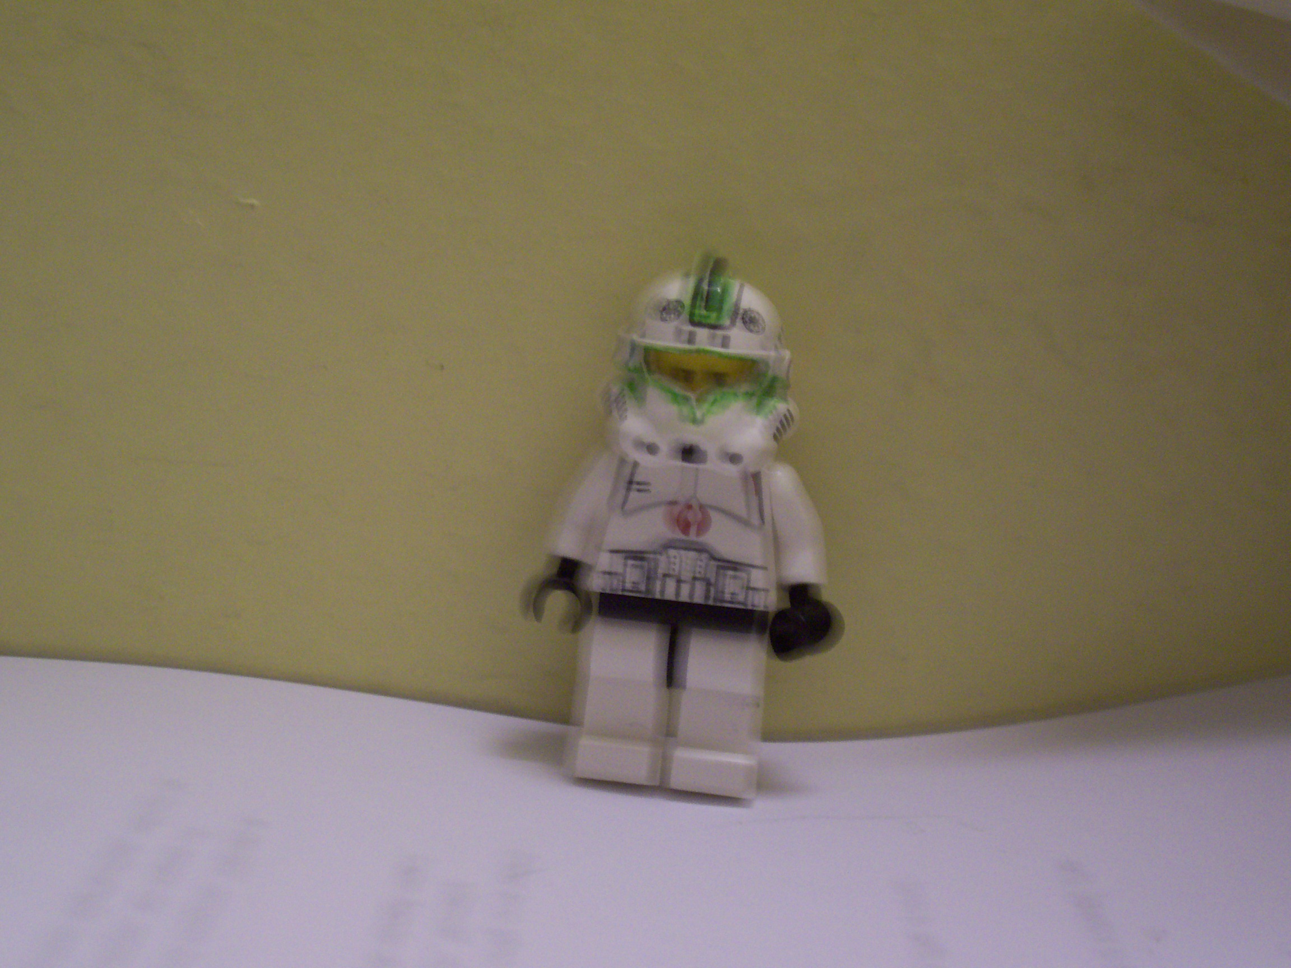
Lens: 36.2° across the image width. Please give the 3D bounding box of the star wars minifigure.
[{"bbox_3d":[0.004,0.003,0.172,0.027,0.045,0.015,6,8,0],"label":"star wars minifigure"}]

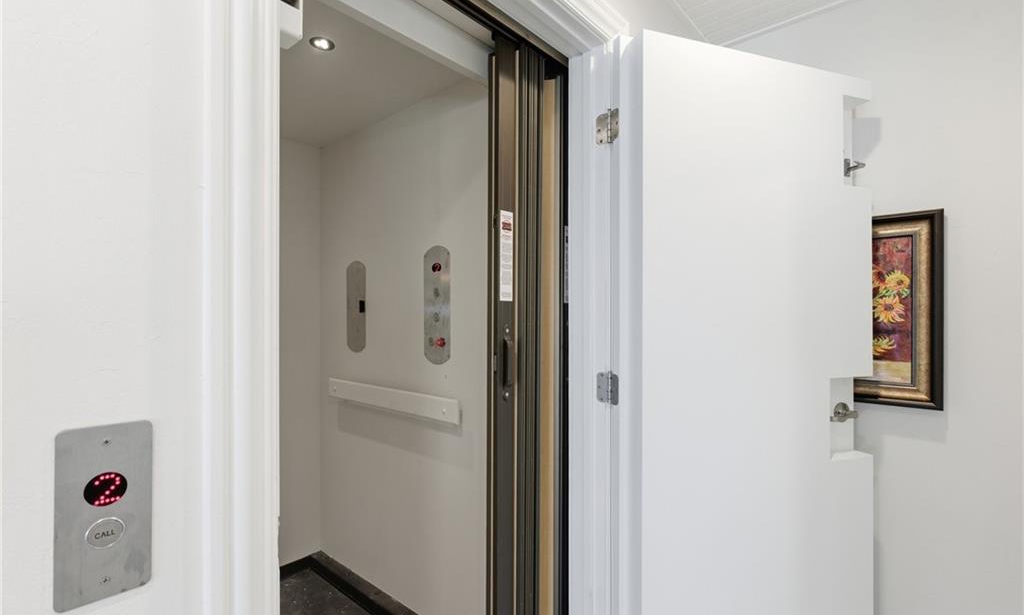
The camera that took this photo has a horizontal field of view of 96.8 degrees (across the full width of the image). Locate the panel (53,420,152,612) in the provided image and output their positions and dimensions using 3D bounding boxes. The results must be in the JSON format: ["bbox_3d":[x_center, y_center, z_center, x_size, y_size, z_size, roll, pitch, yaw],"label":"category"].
[{"bbox_3d":[-0.455,0.230,0.510,0.008,0.192,0.083,0,-1,42],"label":"panel"}]

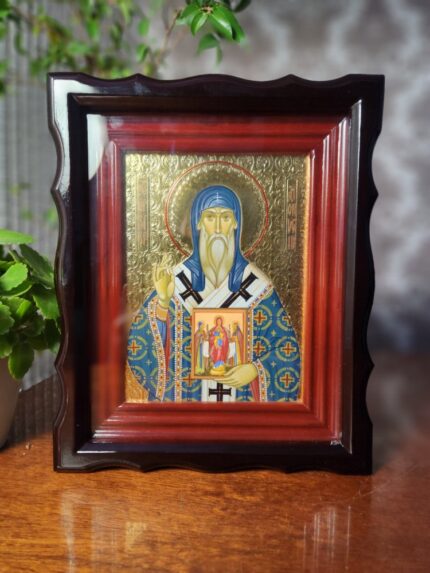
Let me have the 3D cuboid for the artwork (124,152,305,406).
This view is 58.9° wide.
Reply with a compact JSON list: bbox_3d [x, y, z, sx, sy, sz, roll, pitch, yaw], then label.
[{"bbox_3d":[0.002,-0.004,0.376,0.175,0.240,0.015,0,4,0],"label":"artwork"}]

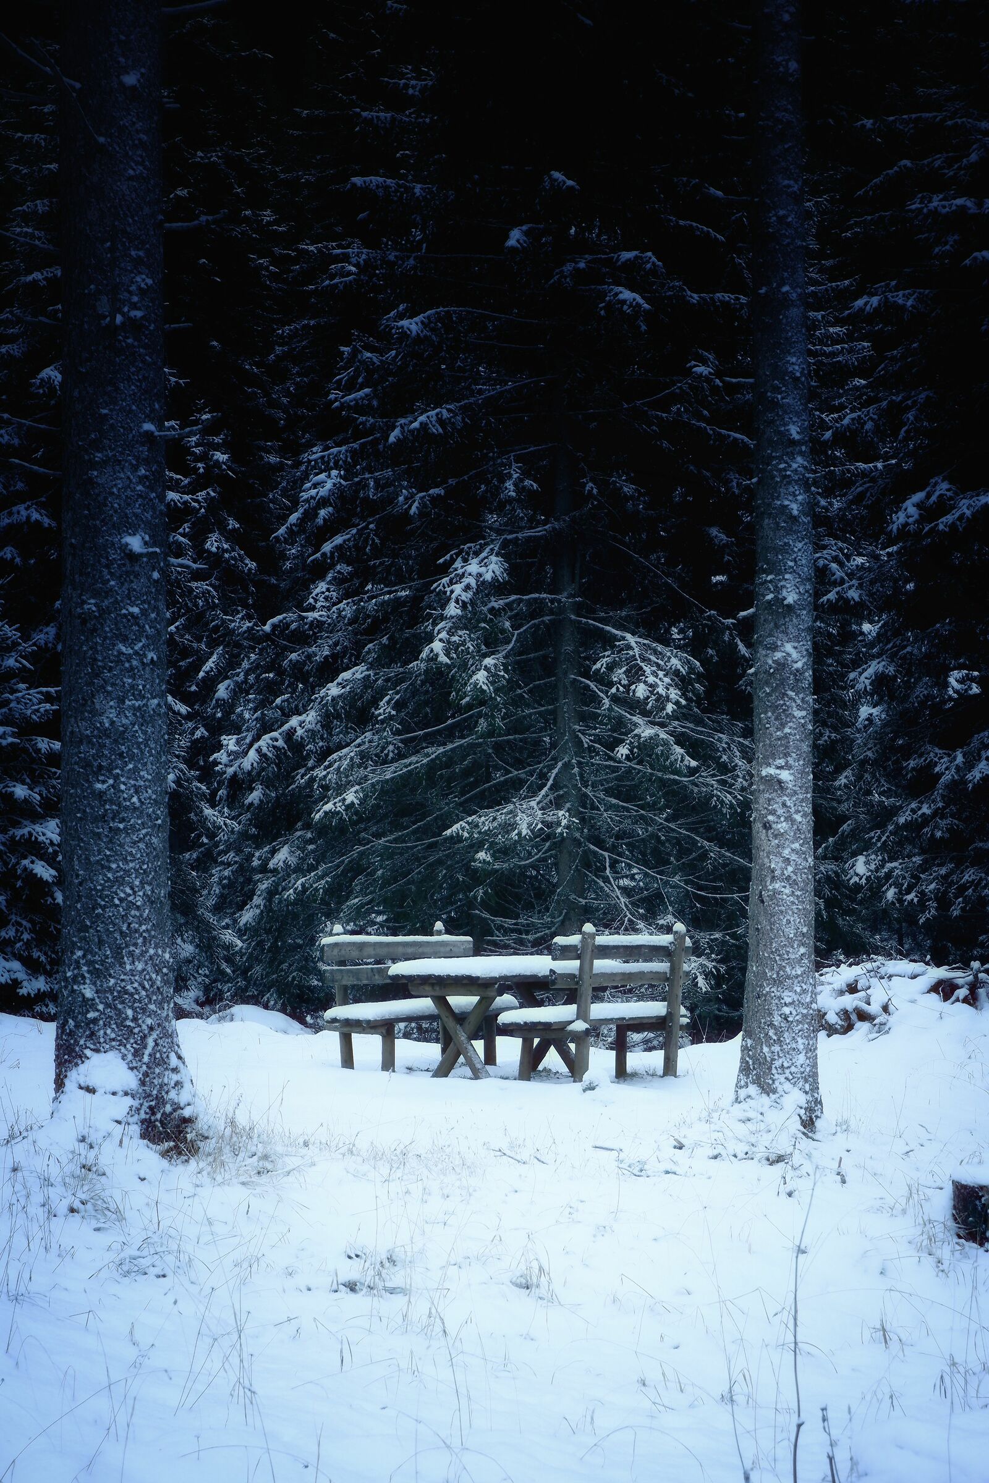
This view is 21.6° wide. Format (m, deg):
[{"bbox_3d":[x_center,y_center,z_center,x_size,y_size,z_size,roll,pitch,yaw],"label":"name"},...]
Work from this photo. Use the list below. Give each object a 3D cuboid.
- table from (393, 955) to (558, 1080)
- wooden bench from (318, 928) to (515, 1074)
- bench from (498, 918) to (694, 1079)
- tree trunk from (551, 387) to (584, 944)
[{"bbox_3d":[0.094,2.015,18.726,0.745,0.769,2.038,-2,-5,30],"label":"table"},{"bbox_3d":[-0.580,1.903,19.216,0.541,1.057,2.038,-2,-5,31],"label":"wooden bench"},{"bbox_3d":[0.796,1.843,18.246,0.541,1.057,2.038,-2,-5,30],"label":"bench"},{"bbox_3d":[0.656,-0.386,23.497,0.250,5.790,0.250,-1,-4,0],"label":"tree trunk"}]

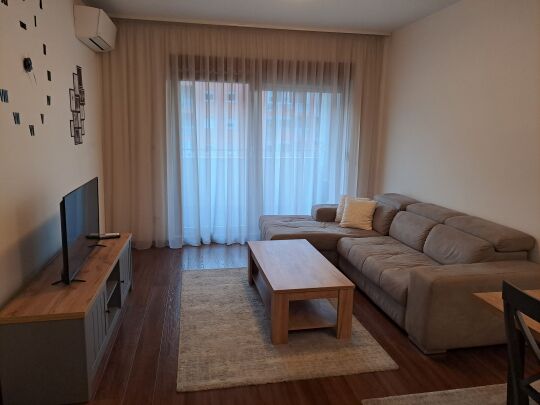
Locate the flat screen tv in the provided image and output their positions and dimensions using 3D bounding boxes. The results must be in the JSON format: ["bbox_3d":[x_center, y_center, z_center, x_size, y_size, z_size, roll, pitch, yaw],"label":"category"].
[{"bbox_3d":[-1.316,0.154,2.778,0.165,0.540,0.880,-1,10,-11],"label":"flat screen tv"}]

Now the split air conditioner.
[{"bbox_3d":[-1.718,-1.699,3.905,0.215,0.280,0.800,-1,10,-11],"label":"split air conditioner"}]

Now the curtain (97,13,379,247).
[{"bbox_3d":[-0.227,-0.785,4.841,3.461,2.660,0.140,-1,10,-11],"label":"curtain"}]

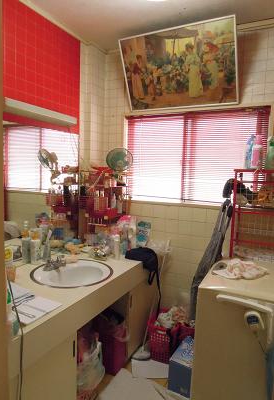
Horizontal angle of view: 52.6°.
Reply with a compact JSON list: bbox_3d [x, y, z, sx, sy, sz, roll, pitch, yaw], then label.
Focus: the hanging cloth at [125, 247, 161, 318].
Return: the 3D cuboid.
[{"bbox_3d":[0.047,0.650,2.145,0.180,0.530,0.210,4,6,27],"label":"hanging cloth"}]

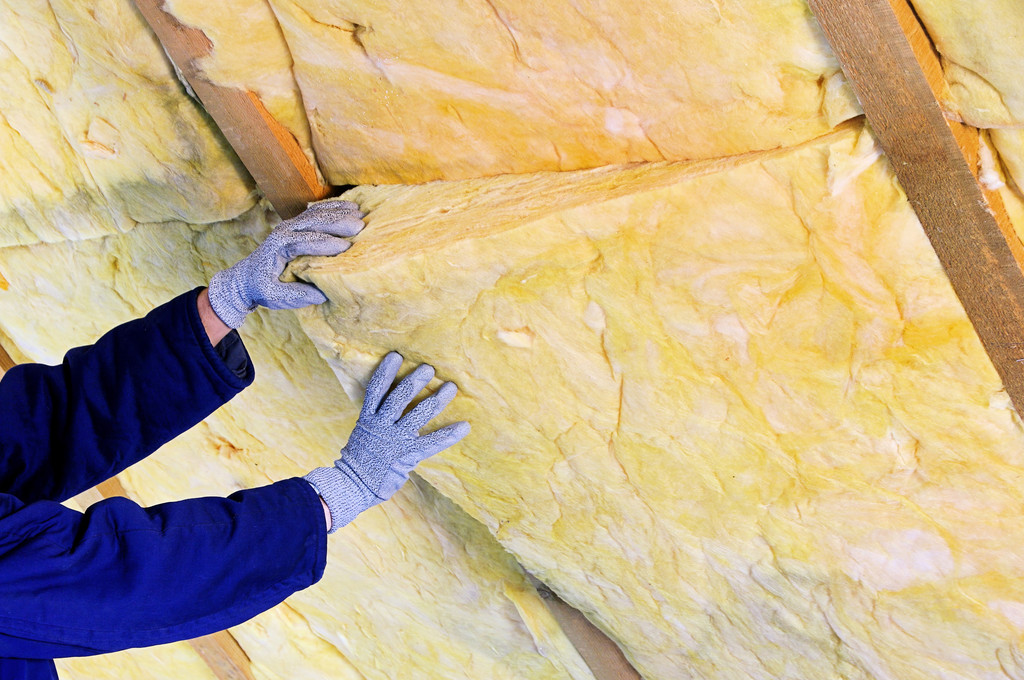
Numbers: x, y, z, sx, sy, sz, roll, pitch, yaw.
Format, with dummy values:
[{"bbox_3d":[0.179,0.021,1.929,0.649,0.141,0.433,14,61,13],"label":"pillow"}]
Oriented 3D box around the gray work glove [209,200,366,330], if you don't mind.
[{"bbox_3d":[-0.272,-0.091,2.900,0.215,0.112,0.105,-32,-1,-20],"label":"gray work glove"}]

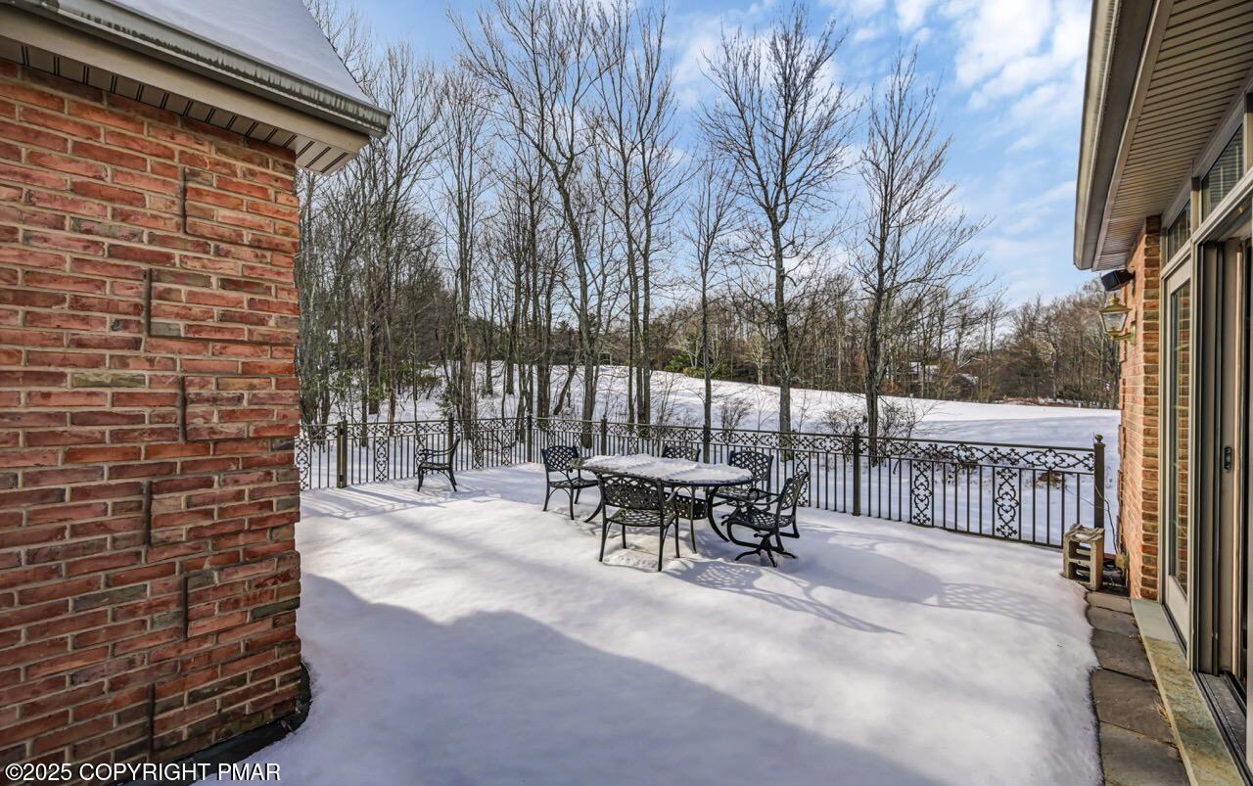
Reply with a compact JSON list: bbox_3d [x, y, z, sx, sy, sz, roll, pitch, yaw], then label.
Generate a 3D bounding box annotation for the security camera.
[{"bbox_3d":[3.982,-0.910,3.950,0.180,0.115,0.160,-28,-18,38],"label":"security camera"}]

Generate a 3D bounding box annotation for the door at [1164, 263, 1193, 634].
[{"bbox_3d":[3.537,0.355,3.079,0.070,2.293,0.930,0,1,42],"label":"door"}]

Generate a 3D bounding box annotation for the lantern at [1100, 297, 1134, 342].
[{"bbox_3d":[3.936,-0.587,3.897,0.200,0.385,0.180,0,1,42],"label":"lantern"}]

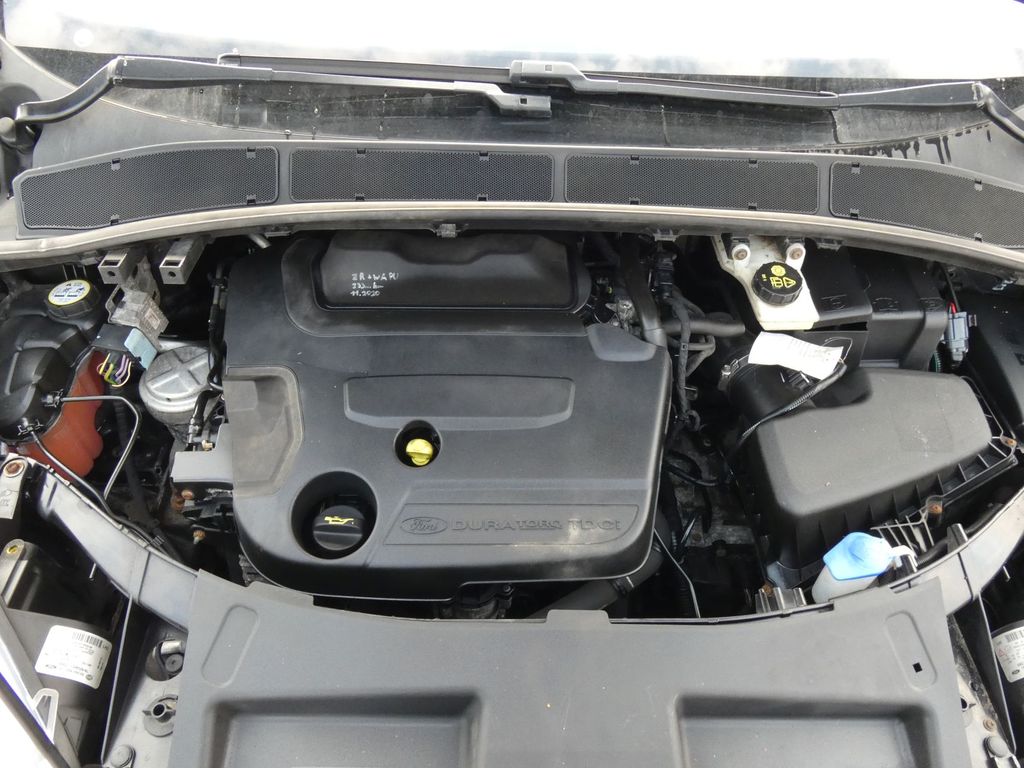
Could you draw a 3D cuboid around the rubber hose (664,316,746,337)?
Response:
[{"bbox_3d":[0.279,-0.081,0.980,0.118,0.021,0.021,-1,53,1],"label":"rubber hose"}]

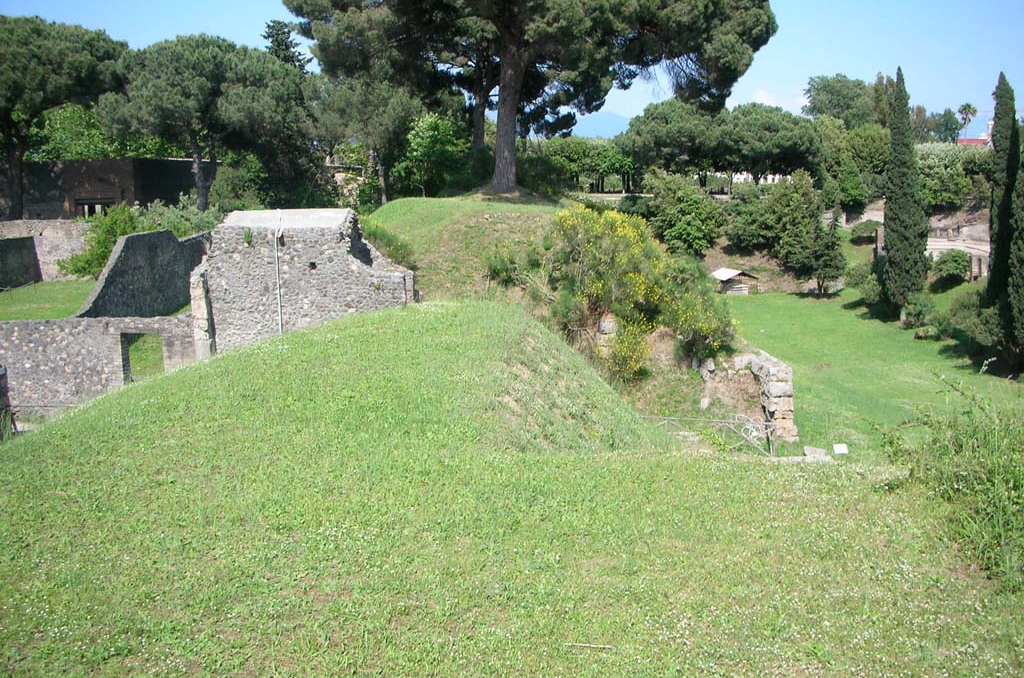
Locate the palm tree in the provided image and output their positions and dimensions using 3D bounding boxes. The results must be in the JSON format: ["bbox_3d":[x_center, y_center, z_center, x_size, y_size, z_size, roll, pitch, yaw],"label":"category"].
[{"bbox_3d":[79.729,-35.172,181.632,3.900,12.600,3.900,0,10,0],"label":"palm tree"}]

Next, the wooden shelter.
[{"bbox_3d":[14.139,-3.700,66.574,2.595,1.486,2.401,-4,11,-22],"label":"wooden shelter"}]

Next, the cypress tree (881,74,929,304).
[{"bbox_3d":[21.019,-7.772,55.307,2.450,13.200,2.450,0,10,0],"label":"cypress tree"}]

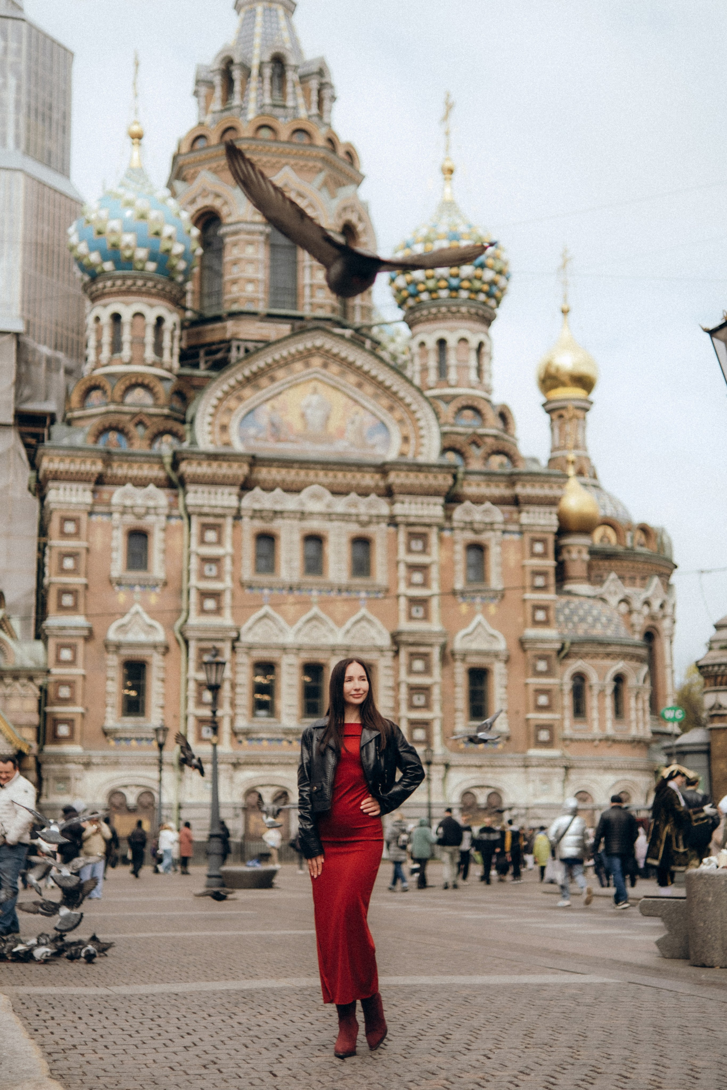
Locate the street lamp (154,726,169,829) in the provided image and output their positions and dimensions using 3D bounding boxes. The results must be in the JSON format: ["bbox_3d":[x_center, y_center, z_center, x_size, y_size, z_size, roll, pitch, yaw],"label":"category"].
[{"bbox_3d":[-7.278,9.089,54.504,0.520,5.309,0.520,2,-11,-13],"label":"street lamp"}]

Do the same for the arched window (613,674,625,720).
[{"bbox_3d":[14.561,8.684,86.242,0.893,2.675,0.350,6,-13,-31],"label":"arched window"}]

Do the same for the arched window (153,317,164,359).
[{"bbox_3d":[-10.831,-10.944,80.031,0.300,2.139,0.654,-11,-15,43],"label":"arched window"}]

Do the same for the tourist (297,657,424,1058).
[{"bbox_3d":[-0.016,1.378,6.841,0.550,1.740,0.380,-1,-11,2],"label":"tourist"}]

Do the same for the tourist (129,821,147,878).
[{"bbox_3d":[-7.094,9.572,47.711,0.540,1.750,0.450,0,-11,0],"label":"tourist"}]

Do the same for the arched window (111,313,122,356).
[{"bbox_3d":[-12.962,-11.040,79.424,0.598,2.223,0.300,-3,-11,14],"label":"arched window"}]

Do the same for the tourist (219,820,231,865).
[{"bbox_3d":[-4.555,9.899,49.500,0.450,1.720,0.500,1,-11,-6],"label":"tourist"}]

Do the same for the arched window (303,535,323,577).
[{"bbox_3d":[-2.759,0.581,83.092,1.145,2.285,0.300,2,-12,-13],"label":"arched window"}]

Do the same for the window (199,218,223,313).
[{"bbox_3d":[-9.795,-18.098,97.508,1.857,6.882,0.400,-7,-13,31],"label":"window"}]

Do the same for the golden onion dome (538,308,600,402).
[{"bbox_3d":[13.861,-13.138,102.728,4.105,6.578,4.105,0,-11,0],"label":"golden onion dome"}]

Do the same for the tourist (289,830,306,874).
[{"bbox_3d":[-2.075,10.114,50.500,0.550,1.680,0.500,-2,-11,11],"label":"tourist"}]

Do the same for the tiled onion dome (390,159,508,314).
[{"bbox_3d":[5.339,-18.898,94.258,7.427,11.067,7.427,0,-11,0],"label":"tiled onion dome"}]

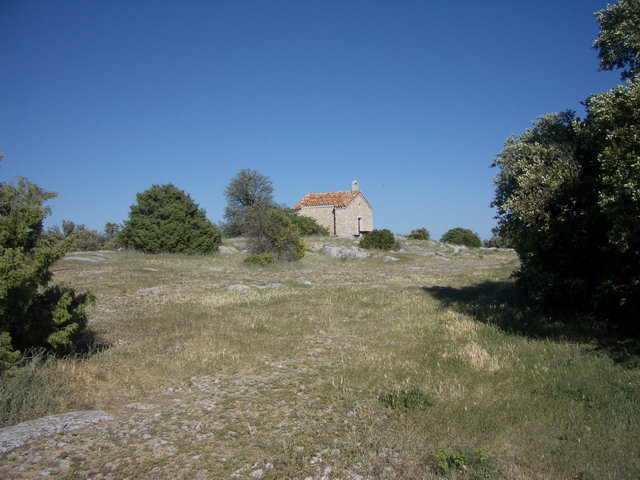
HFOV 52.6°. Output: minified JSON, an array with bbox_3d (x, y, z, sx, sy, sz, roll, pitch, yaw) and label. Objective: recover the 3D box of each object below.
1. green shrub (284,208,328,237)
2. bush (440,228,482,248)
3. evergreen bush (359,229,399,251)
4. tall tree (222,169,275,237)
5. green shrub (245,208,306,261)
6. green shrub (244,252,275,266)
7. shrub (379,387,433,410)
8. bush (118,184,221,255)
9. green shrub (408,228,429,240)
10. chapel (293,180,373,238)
[{"bbox_3d":[-1.576,-1.576,60.000,4.841,2.689,4.356,-1,0,-2],"label":"green shrub"},{"bbox_3d":[13.557,-0.240,62.000,3.964,2.108,3.766,-1,0,12],"label":"bush"},{"bbox_3d":[4.791,-0.041,53.000,3.227,1.802,3.066,-1,0,5],"label":"evergreen bush"},{"bbox_3d":[-6.851,-3.497,62.000,5.096,6.707,4.841,-1,0,-6],"label":"tall tree"},{"bbox_3d":[-2.689,-0.309,40.000,3.653,3.153,3.288,-1,0,-4],"label":"green shrub"},{"bbox_3d":[-3.506,1.130,37.500,1.827,0.811,1.644,-1,0,-5],"label":"green shrub"},{"bbox_3d":[0.815,1.494,6.100,0.520,0.192,0.468,-1,0,8],"label":"shrub"},{"bbox_3d":[-11.358,-1.552,49.000,7.682,5.301,7.298,-1,0,-13],"label":"bush"},{"bbox_3d":[10.148,-0.561,66.000,2.210,1.224,2.100,-1,0,9],"label":"green shrub"},{"bbox_3d":[1.524,-3.196,69.444,6.422,5.868,5.726,-1,0,34],"label":"chapel"}]

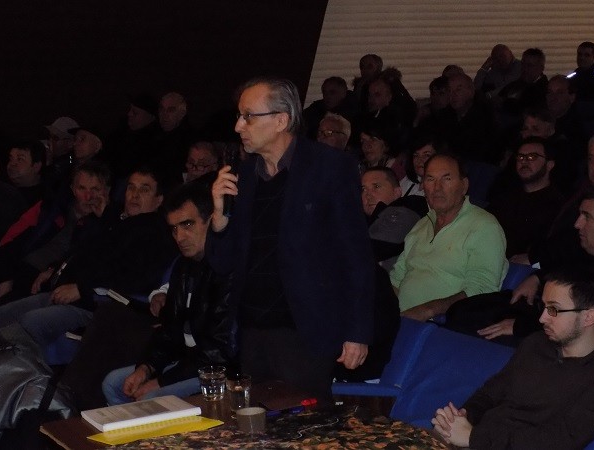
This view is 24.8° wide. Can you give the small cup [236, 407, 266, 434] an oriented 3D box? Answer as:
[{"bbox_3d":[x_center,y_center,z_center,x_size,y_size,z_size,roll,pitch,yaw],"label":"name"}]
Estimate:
[{"bbox_3d":[-0.123,0.518,3.580,0.077,0.052,0.077,-2,7,0],"label":"small cup"}]

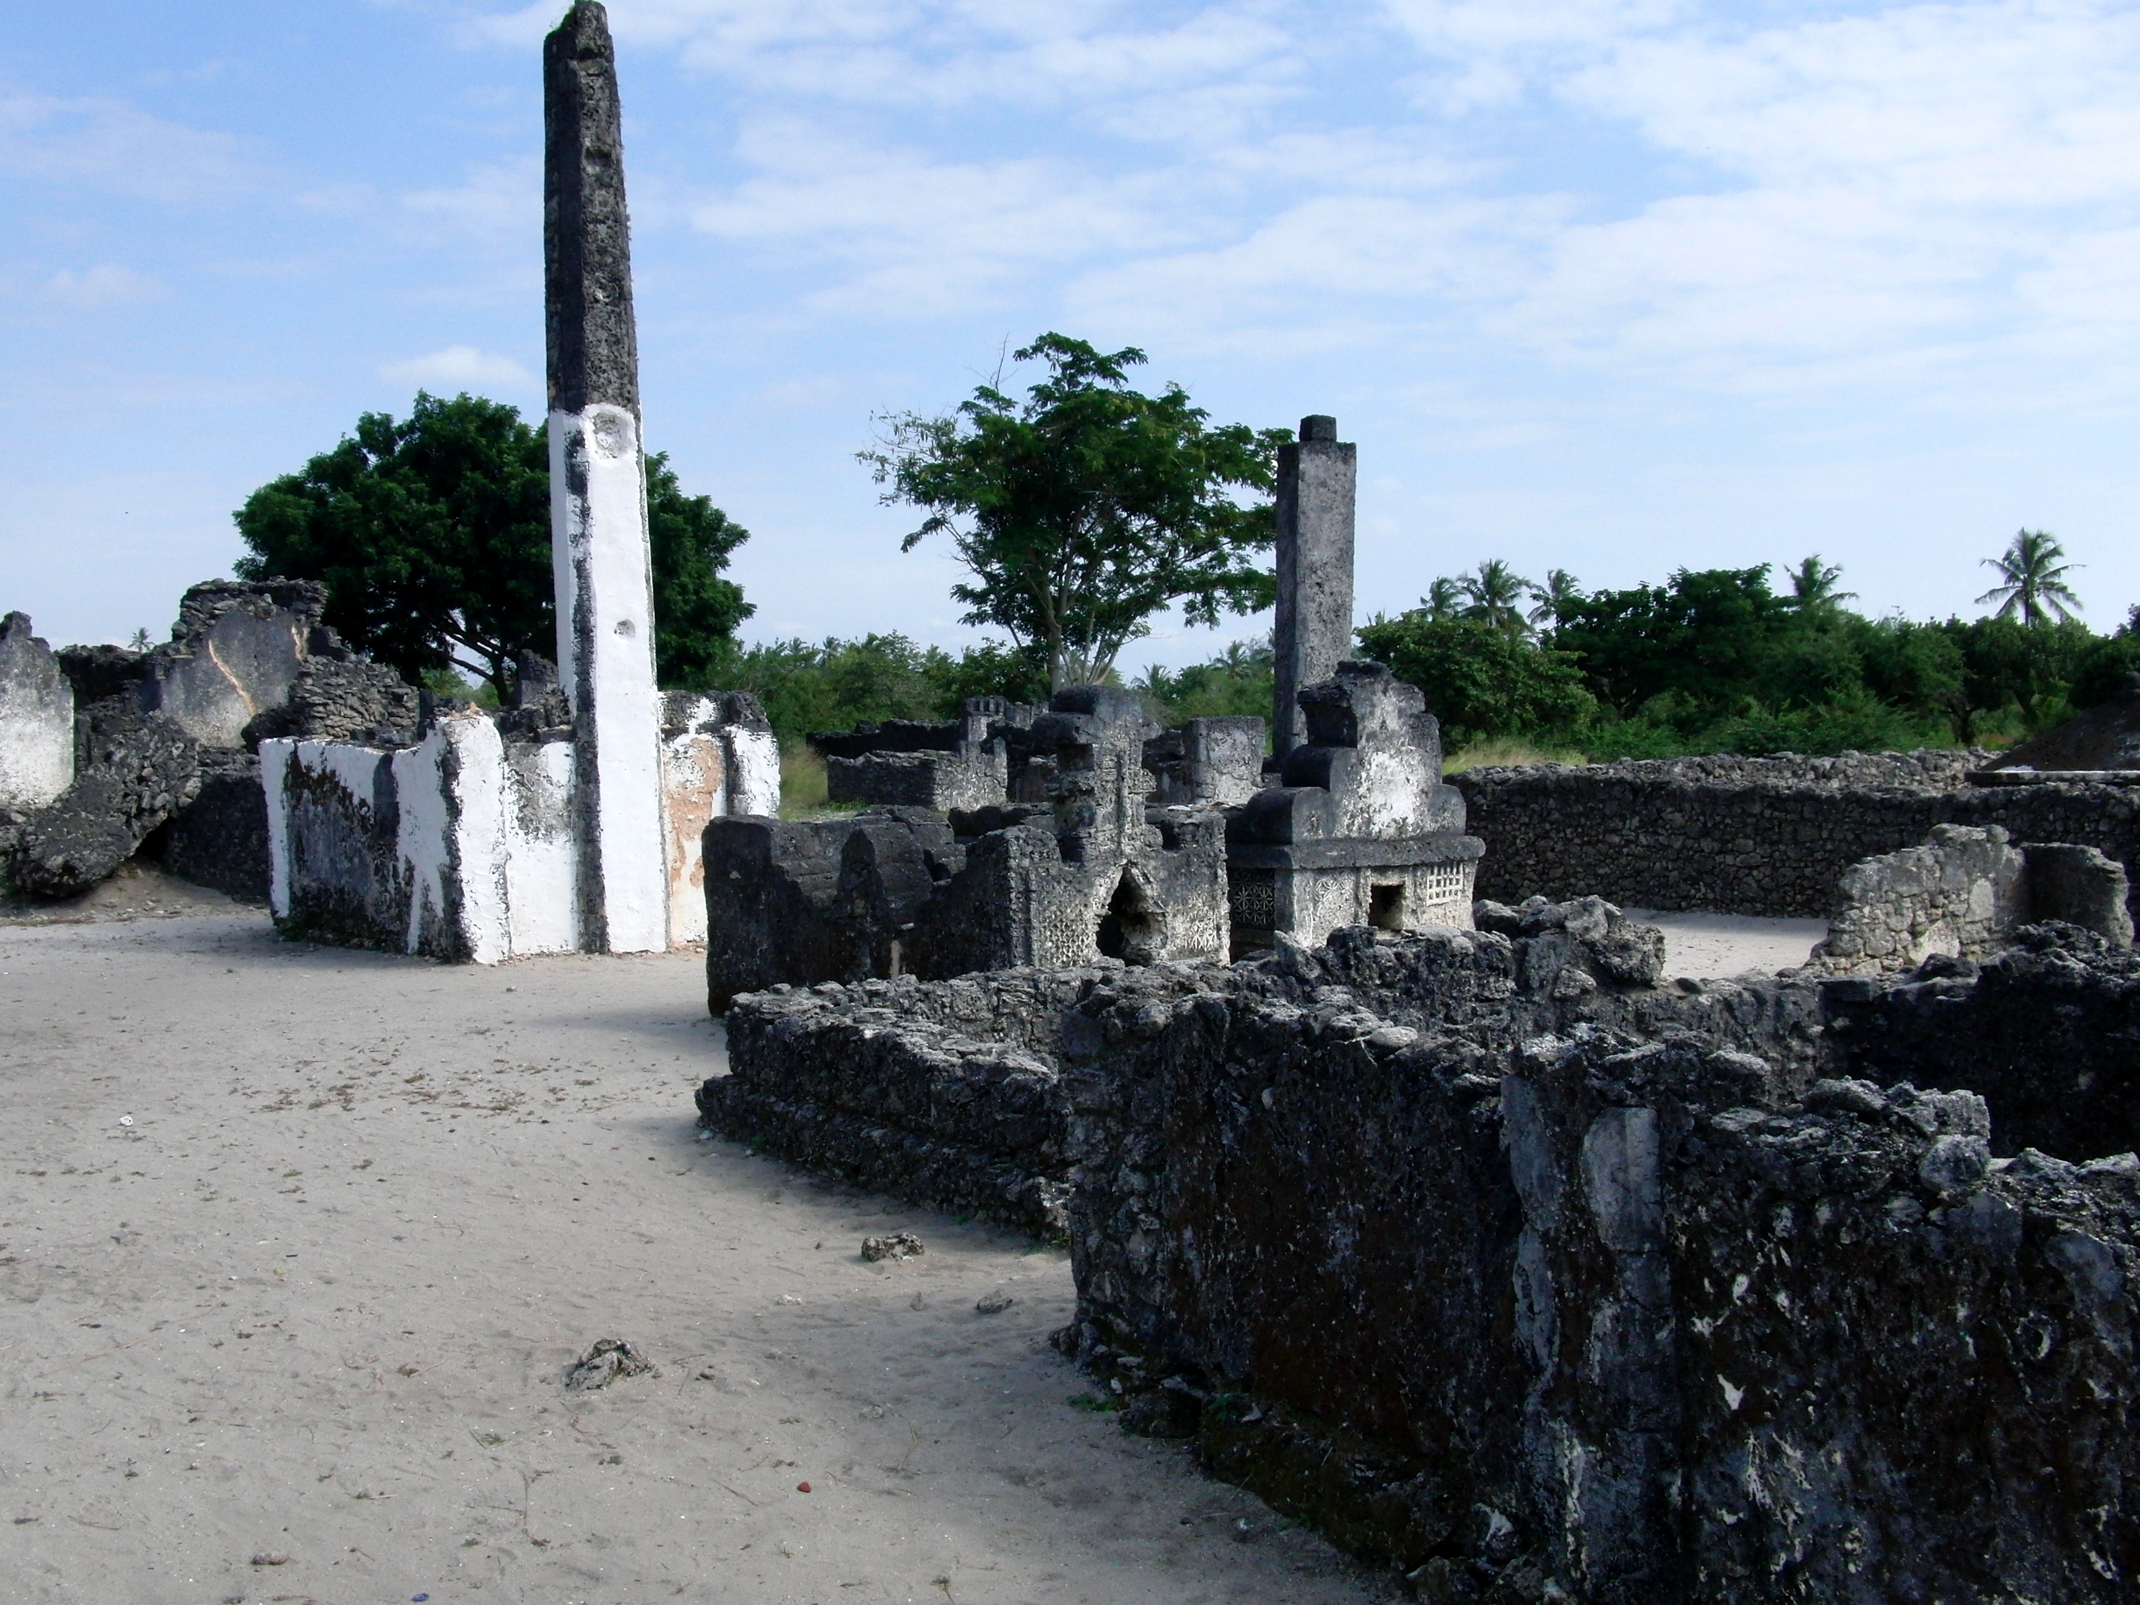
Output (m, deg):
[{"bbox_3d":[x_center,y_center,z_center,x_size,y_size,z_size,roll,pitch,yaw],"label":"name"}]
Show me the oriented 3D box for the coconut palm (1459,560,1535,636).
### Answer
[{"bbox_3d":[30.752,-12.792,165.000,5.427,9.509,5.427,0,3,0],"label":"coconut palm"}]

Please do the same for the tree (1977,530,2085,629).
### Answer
[{"bbox_3d":[54.586,-10.769,130.000,6.081,9.531,6.081,0,3,0],"label":"tree"}]

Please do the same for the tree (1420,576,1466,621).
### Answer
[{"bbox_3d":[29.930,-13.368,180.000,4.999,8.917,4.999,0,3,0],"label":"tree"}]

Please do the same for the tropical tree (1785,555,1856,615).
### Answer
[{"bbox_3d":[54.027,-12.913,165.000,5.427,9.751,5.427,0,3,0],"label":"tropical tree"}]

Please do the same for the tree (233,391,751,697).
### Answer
[{"bbox_3d":[-10.606,-4.213,42.000,9.516,6.646,9.516,0,3,0],"label":"tree"}]

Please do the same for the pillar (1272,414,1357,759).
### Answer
[{"bbox_3d":[2.041,-1.507,19.000,0.520,3.444,0.520,-1,3,-13],"label":"pillar"}]

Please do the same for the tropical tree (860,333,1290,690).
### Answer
[{"bbox_3d":[0.153,-4.751,42.000,8.012,7.720,8.012,0,3,0],"label":"tropical tree"}]

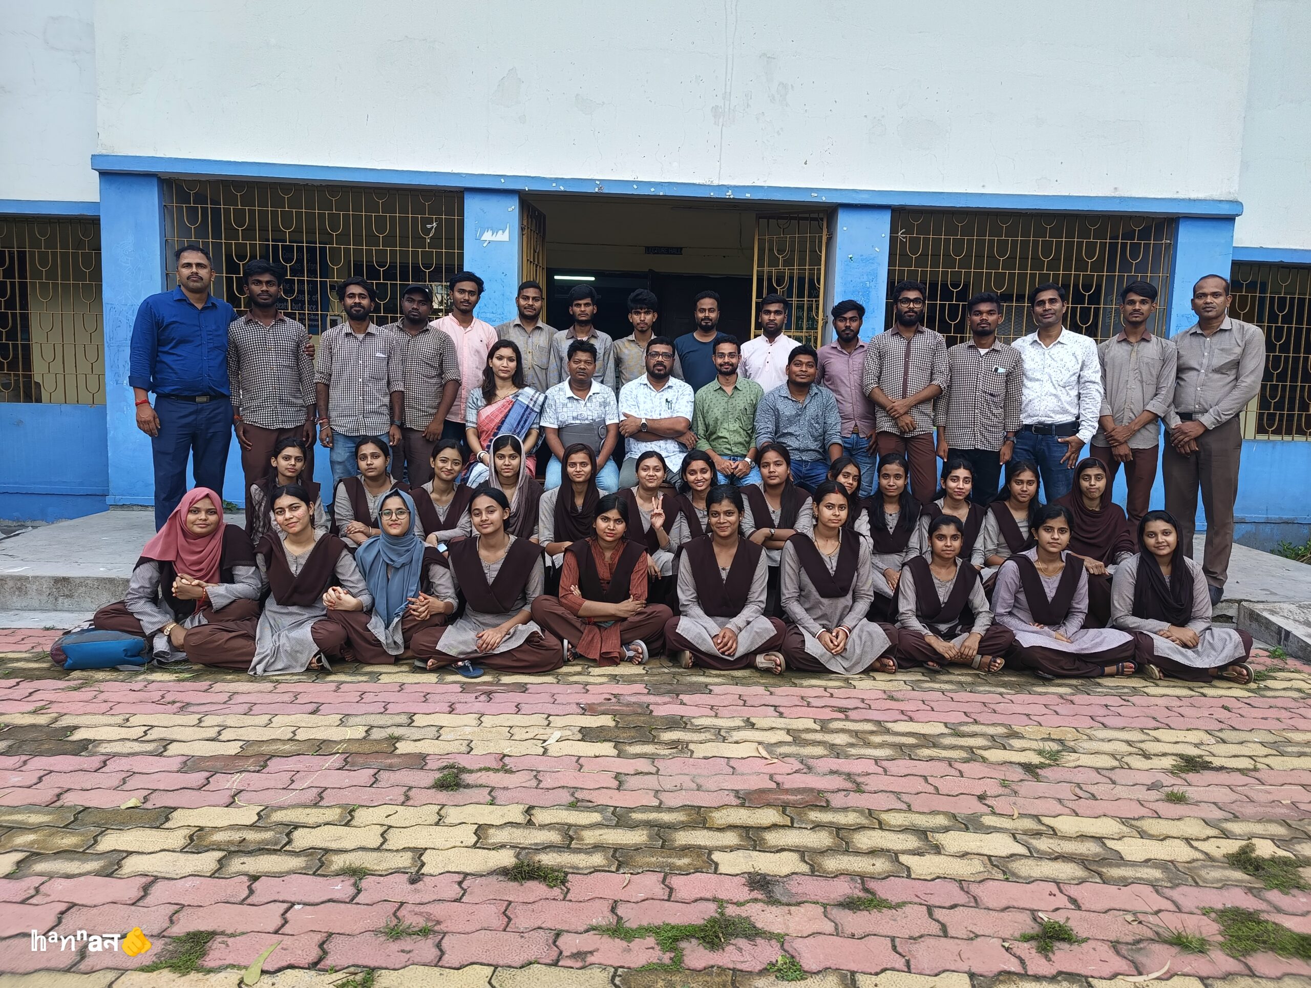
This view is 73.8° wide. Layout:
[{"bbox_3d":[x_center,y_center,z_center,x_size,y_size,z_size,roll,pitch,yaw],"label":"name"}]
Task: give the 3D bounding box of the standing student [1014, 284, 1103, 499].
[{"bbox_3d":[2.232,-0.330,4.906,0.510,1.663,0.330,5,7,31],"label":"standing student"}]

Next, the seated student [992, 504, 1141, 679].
[{"bbox_3d":[1.885,0.405,4.019,0.660,0.720,0.620,3,6,19],"label":"seated student"}]

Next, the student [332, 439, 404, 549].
[{"bbox_3d":[-1.425,0.177,4.358,0.430,0.885,0.680,0,5,-14],"label":"student"}]

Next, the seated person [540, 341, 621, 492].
[{"bbox_3d":[-0.419,-0.214,4.921,0.500,1.311,0.720,1,5,-4],"label":"seated person"}]

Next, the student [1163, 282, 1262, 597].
[{"bbox_3d":[2.867,-0.274,4.518,0.520,1.673,0.330,5,7,32],"label":"student"}]

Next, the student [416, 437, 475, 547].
[{"bbox_3d":[-1.054,0.187,4.368,0.420,0.885,0.680,1,5,-10],"label":"student"}]

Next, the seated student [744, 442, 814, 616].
[{"bbox_3d":[0.626,0.211,4.427,0.430,0.920,0.680,2,5,6],"label":"seated student"}]

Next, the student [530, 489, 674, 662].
[{"bbox_3d":[-0.243,0.357,4.023,0.630,0.718,0.560,1,6,-2],"label":"student"}]

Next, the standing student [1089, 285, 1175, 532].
[{"bbox_3d":[2.653,-0.325,4.834,0.460,1.705,0.300,4,6,23],"label":"standing student"}]

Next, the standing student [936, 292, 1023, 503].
[{"bbox_3d":[1.840,-0.327,4.936,0.470,1.645,0.290,3,5,16],"label":"standing student"}]

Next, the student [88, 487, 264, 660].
[{"bbox_3d":[-2.104,0.326,3.909,0.680,0.701,0.600,0,5,-20],"label":"student"}]

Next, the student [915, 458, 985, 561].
[{"bbox_3d":[1.510,0.253,4.458,0.420,0.880,0.680,3,5,14],"label":"student"}]

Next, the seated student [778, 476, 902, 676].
[{"bbox_3d":[0.831,0.342,3.965,0.550,0.799,0.590,2,5,7],"label":"seated student"}]

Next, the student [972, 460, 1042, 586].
[{"bbox_3d":[1.839,0.276,4.521,0.460,0.889,0.620,3,6,16],"label":"student"}]

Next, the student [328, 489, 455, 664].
[{"bbox_3d":[-1.185,0.340,3.949,0.550,0.711,0.580,0,5,-12],"label":"student"}]

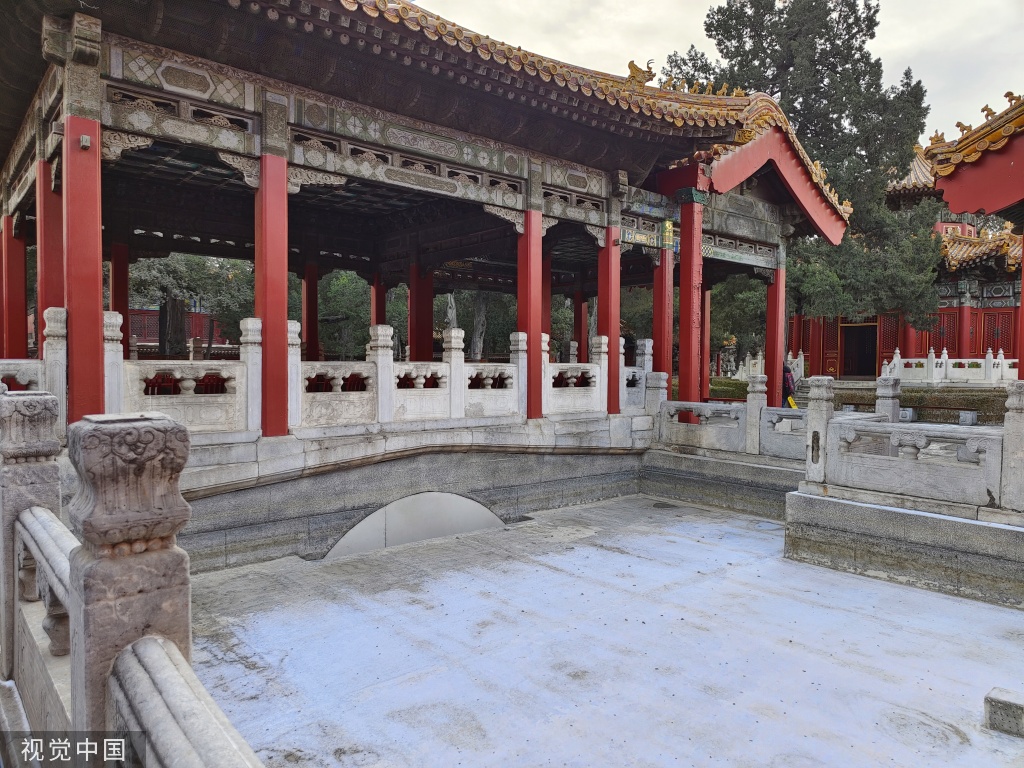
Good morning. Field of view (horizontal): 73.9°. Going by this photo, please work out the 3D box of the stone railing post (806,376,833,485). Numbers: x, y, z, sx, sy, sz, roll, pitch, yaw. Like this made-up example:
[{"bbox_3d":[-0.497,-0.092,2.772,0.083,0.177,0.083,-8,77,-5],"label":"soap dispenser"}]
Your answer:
[{"bbox_3d":[3.638,0.546,8.071,0.209,1.225,0.209,-1,3,-41],"label":"stone railing post"}]

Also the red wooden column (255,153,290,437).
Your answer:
[{"bbox_3d":[-2.771,-0.982,7.837,0.289,3.169,0.277,-1,3,-41],"label":"red wooden column"}]

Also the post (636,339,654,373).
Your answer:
[{"bbox_3d":[2.314,-0.190,11.870,0.217,1.193,0.205,-1,2,-41],"label":"post"}]

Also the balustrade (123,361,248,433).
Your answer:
[{"bbox_3d":[-3.468,0.156,7.260,1.239,0.779,0.137,-1,3,-41],"label":"balustrade"}]

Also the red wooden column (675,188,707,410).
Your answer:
[{"bbox_3d":[3.088,-1.143,11.733,0.304,4.340,0.285,-1,3,-41],"label":"red wooden column"}]

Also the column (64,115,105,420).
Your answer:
[{"bbox_3d":[-4.287,-0.989,6.819,0.290,3.263,0.290,-1,2,-41],"label":"column"}]

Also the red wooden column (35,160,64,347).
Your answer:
[{"bbox_3d":[-5.170,-0.950,7.670,0.275,3.017,0.275,-1,2,-41],"label":"red wooden column"}]

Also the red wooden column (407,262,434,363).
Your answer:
[{"bbox_3d":[-2.087,-1.171,15.503,0.291,3.017,0.291,-1,2,-41],"label":"red wooden column"}]

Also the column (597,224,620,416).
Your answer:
[{"bbox_3d":[1.725,-1.102,12.097,0.290,3.263,0.290,-1,2,-41],"label":"column"}]

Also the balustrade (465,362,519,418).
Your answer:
[{"bbox_3d":[-0.345,0.079,9.551,0.988,0.739,0.151,-1,2,-41],"label":"balustrade"}]

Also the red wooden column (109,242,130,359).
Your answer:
[{"bbox_3d":[-7.902,-1.227,13.704,0.285,3.169,0.277,-1,3,-41],"label":"red wooden column"}]

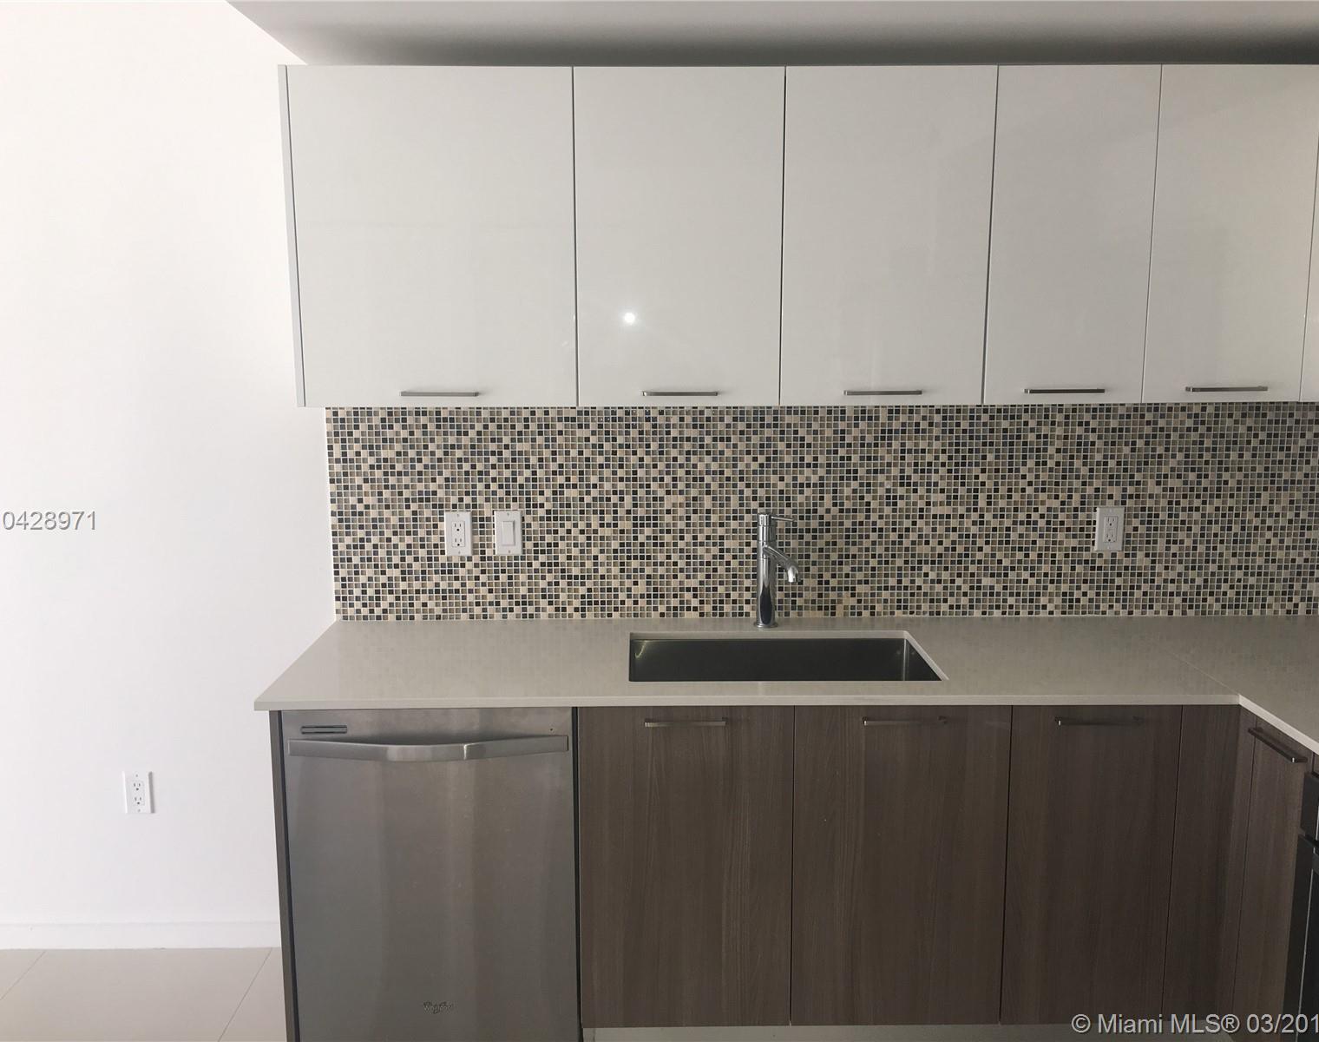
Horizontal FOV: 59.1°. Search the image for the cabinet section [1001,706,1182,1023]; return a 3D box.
[{"bbox_3d":[0.908,0.685,2.761,0.352,0.719,0.600,0,9,-1],"label":"cabinet section"}]

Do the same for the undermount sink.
[{"bbox_3d":[0.276,0.440,2.709,0.710,0.225,0.425,0,9,-1],"label":"undermount sink"}]

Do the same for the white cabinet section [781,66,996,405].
[{"bbox_3d":[0.491,-0.639,2.698,0.452,0.715,0.360,0,9,-1],"label":"white cabinet section"}]

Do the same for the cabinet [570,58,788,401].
[{"bbox_3d":[0.043,-0.640,2.700,0.453,0.722,0.345,0,9,-1],"label":"cabinet"}]

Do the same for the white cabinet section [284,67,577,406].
[{"bbox_3d":[-0.484,-0.634,2.689,0.602,0.715,0.360,0,9,-1],"label":"white cabinet section"}]

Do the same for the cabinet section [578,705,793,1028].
[{"bbox_3d":[0.055,0.689,2.753,0.447,0.719,0.600,0,9,-1],"label":"cabinet section"}]

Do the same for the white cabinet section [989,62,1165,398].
[{"bbox_3d":[0.892,-0.641,2.702,0.350,0.715,0.360,0,9,-1],"label":"white cabinet section"}]

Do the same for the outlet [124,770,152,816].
[{"bbox_3d":[-1.377,0.719,3.074,0.071,0.115,0.008,0,9,-1],"label":"outlet"}]

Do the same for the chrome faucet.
[{"bbox_3d":[0.300,0.136,2.869,0.070,0.285,0.212,-3,10,-18],"label":"chrome faucet"}]

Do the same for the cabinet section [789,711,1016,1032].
[{"bbox_3d":[0.505,0.687,2.757,0.453,0.719,0.600,0,9,-1],"label":"cabinet section"}]

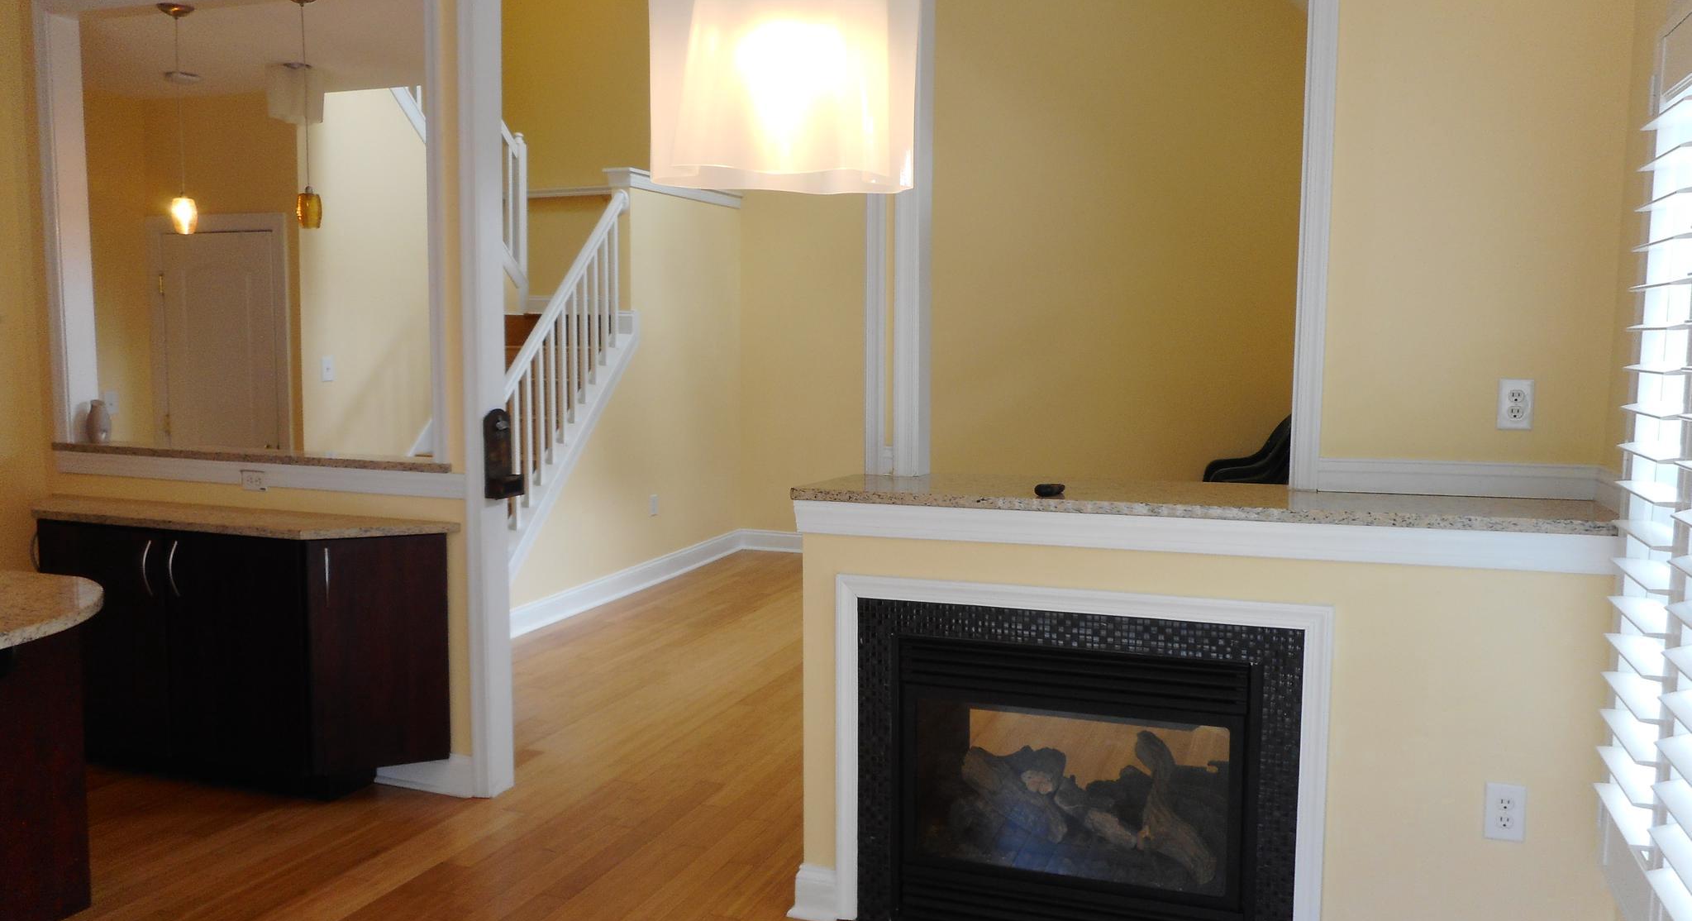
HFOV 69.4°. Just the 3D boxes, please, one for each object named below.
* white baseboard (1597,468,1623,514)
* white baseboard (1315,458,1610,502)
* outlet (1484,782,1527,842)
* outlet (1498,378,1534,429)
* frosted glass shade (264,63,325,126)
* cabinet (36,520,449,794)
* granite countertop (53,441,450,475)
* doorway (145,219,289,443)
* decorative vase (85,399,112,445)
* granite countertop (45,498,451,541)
[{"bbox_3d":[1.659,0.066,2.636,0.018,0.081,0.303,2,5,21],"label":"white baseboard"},{"bbox_3d":[1.429,0.044,2.887,0.589,0.081,0.018,2,5,21],"label":"white baseboard"},{"bbox_3d":[1.405,0.749,2.609,0.074,0.120,0.010,2,5,18],"label":"outlet"},{"bbox_3d":[1.551,-0.129,2.831,0.072,0.117,0.010,2,5,21],"label":"outlet"},{"bbox_3d":[-2.423,-1.605,5.374,0.244,0.236,0.244,2,5,21],"label":"frosted glass shade"},{"bbox_3d":[-2.164,0.648,4.148,1.766,0.868,0.300,2,5,21],"label":"cabinet"},{"bbox_3d":[-2.036,-0.016,4.253,1.710,0.031,0.210,2,5,18],"label":"granite countertop"},{"bbox_3d":[-3.174,-0.171,6.271,0.940,2.145,0.110,2,5,21],"label":"doorway"},{"bbox_3d":[-2.740,-0.137,4.480,0.085,0.165,0.085,2,5,18],"label":"decorative vase"},{"bbox_3d":[-2.129,0.197,4.068,1.760,0.032,0.330,2,5,18],"label":"granite countertop"}]

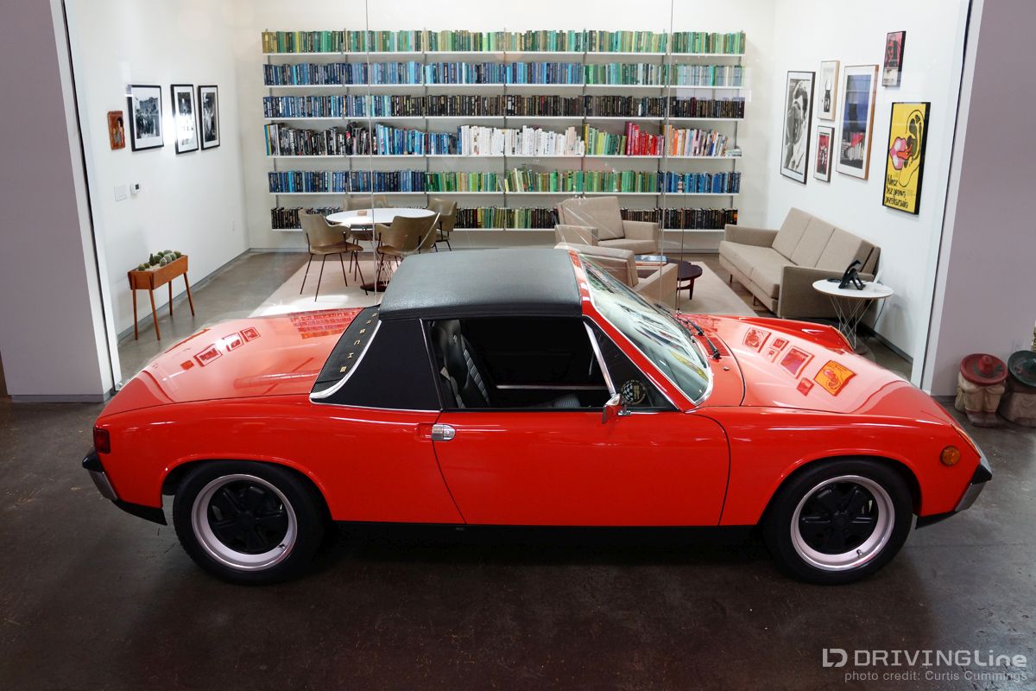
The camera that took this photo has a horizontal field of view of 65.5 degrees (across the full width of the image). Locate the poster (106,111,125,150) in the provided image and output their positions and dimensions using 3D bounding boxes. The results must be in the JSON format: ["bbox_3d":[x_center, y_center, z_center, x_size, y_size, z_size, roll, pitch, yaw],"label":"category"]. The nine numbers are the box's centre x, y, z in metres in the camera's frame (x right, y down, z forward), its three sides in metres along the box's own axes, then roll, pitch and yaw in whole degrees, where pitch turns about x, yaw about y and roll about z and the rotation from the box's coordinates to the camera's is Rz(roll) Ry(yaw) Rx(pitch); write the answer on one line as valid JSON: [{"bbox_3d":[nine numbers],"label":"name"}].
[{"bbox_3d":[-3.249,-1.745,6.505,0.025,0.300,0.250,0,18,0],"label":"poster"}]

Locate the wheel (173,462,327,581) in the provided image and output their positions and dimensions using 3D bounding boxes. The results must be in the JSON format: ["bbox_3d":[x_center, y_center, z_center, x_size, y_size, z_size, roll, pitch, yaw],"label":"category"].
[{"bbox_3d":[-1.110,0.693,3.349,0.610,0.610,0.205,0,18,0],"label":"wheel"}]

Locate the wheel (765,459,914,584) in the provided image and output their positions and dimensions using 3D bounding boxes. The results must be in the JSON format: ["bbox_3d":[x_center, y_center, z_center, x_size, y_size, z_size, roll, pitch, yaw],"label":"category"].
[{"bbox_3d":[1.331,0.699,3.373,0.610,0.610,0.205,0,18,0],"label":"wheel"}]

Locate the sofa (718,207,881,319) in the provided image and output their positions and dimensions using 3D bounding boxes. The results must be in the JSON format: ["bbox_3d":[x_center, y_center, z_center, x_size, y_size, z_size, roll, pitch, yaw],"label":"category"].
[{"bbox_3d":[2.595,-0.785,7.710,0.840,0.750,2.100,0,18,0],"label":"sofa"}]

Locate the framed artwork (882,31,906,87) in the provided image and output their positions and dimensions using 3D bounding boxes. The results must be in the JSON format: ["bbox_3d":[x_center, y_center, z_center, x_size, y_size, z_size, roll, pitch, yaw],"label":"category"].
[{"bbox_3d":[3.035,-2.317,6.493,0.030,0.420,0.255,0,18,0],"label":"framed artwork"}]

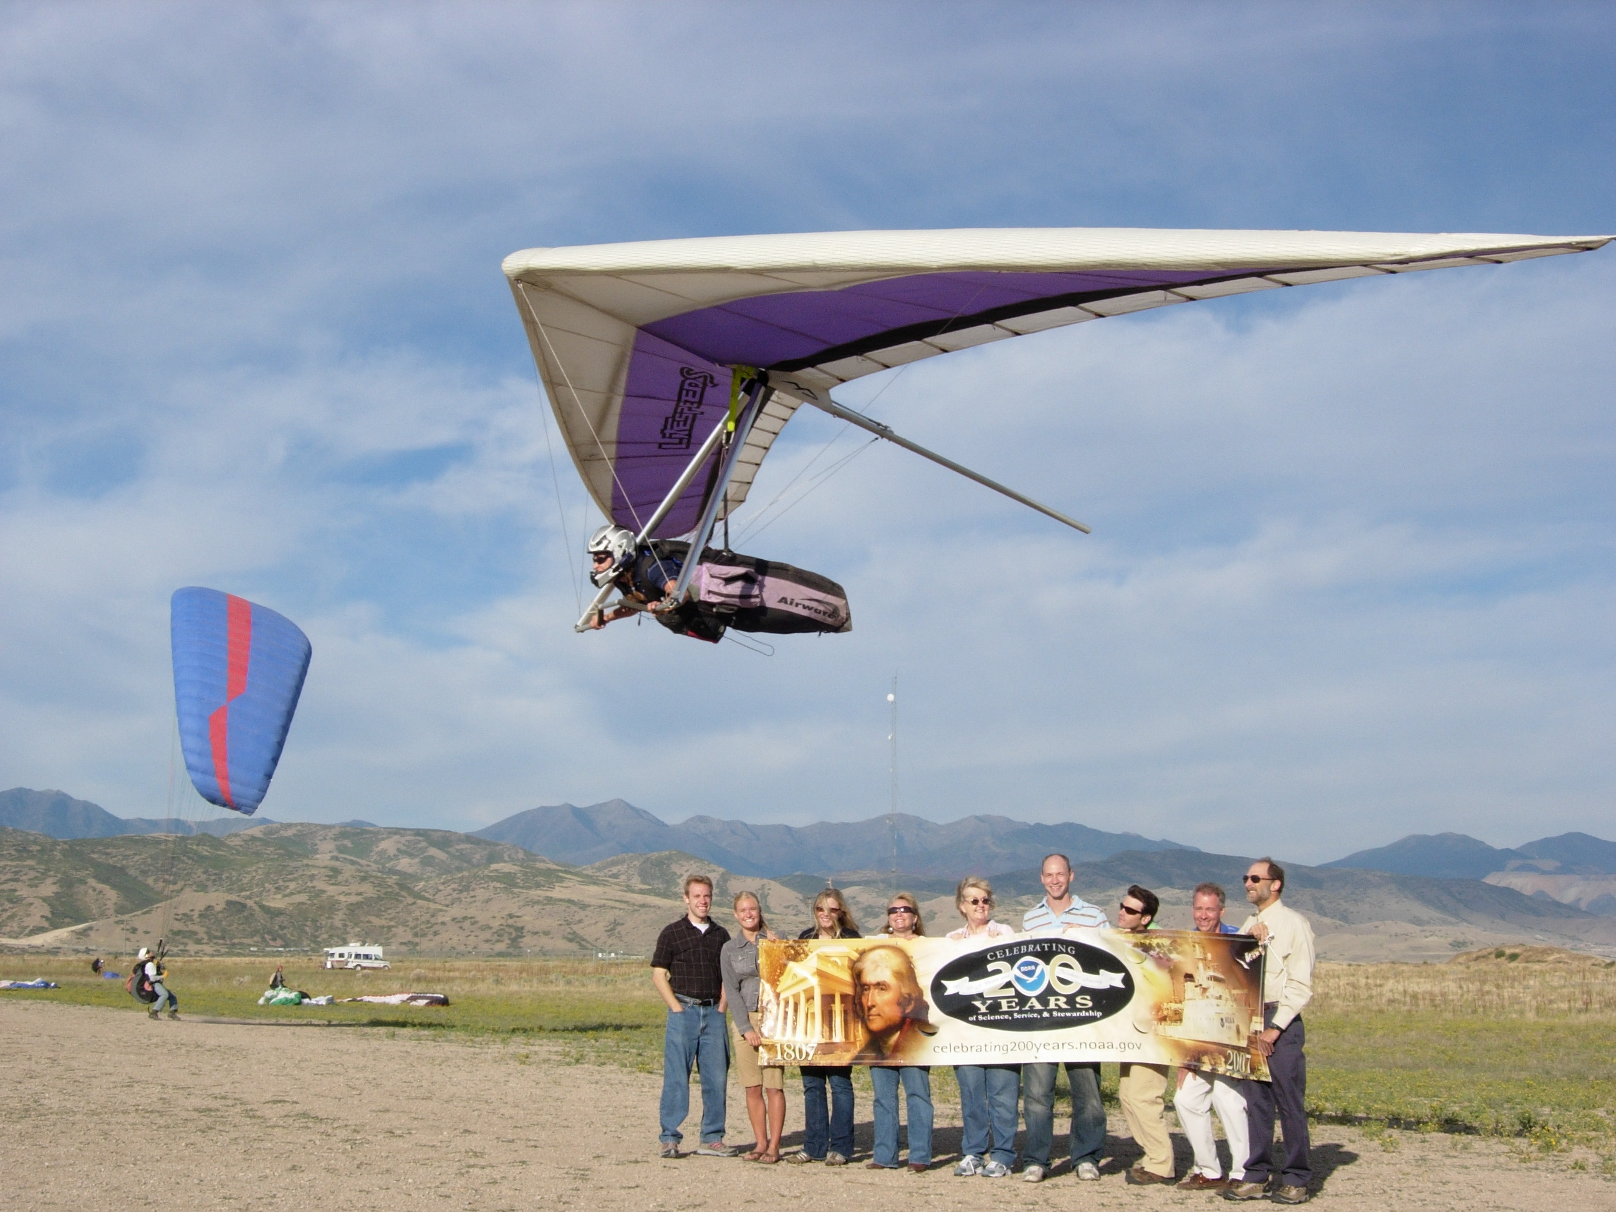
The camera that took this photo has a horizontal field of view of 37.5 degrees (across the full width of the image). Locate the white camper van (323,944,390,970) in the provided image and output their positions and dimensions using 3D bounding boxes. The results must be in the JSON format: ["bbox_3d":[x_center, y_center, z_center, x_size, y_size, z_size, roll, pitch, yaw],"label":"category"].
[{"bbox_3d":[-49.358,38.356,260.000,7.300,2.920,2.400,1,-8,-7],"label":"white camper van"}]

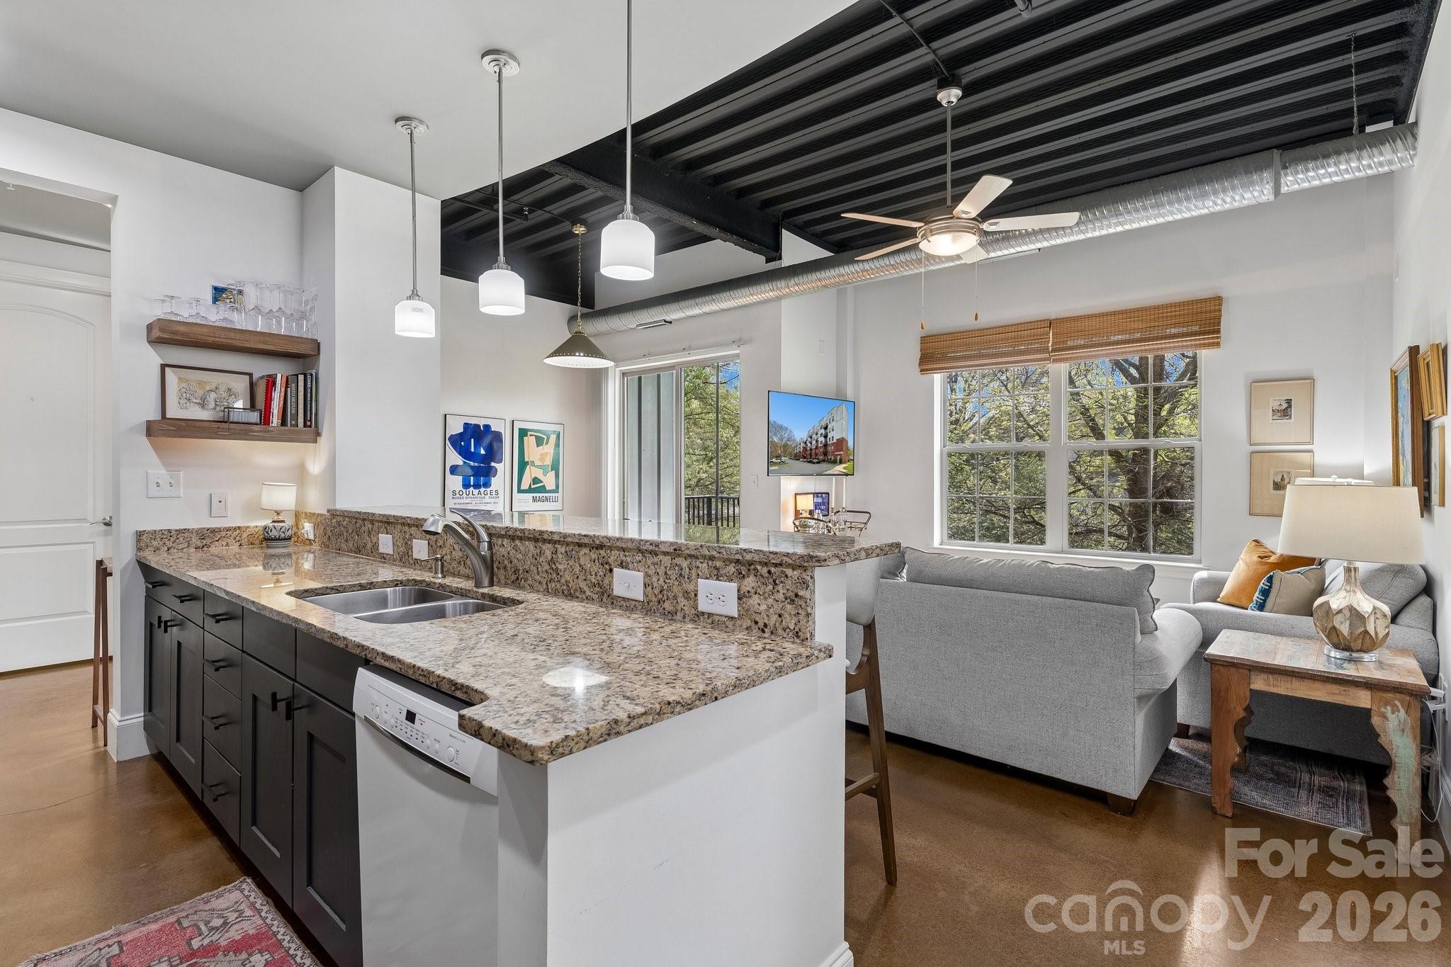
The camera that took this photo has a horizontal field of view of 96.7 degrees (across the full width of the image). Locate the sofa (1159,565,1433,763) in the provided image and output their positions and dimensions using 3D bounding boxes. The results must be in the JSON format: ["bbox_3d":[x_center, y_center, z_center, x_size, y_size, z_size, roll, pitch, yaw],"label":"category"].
[{"bbox_3d":[2.995,0.797,3.446,0.880,0.870,1.580,1,1,40],"label":"sofa"}]

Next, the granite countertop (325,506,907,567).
[{"bbox_3d":[-0.722,0.143,2.276,2.690,0.031,0.345,1,1,39],"label":"granite countertop"}]

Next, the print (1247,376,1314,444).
[{"bbox_3d":[3.530,-0.447,4.095,0.305,0.401,0.025,1,1,40],"label":"print"}]

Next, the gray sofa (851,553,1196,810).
[{"bbox_3d":[1.150,0.785,3.410,2.100,0.940,0.950,0,0,41],"label":"gray sofa"}]

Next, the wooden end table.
[{"bbox_3d":[2.182,0.925,2.407,0.565,0.573,0.590,1,1,43],"label":"wooden end table"}]

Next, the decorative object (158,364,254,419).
[{"bbox_3d":[-2.450,-0.422,3.050,0.025,0.255,0.335,-7,-5,44],"label":"decorative object"}]

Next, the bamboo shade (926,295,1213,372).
[{"bbox_3d":[2.550,-1.110,5.000,2.080,0.335,0.070,0,0,38],"label":"bamboo shade"}]

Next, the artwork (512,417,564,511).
[{"bbox_3d":[-1.780,-0.170,6.150,0.030,0.860,0.570,0,0,42],"label":"artwork"}]

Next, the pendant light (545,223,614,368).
[{"bbox_3d":[-1.196,-1.561,5.288,0.565,1.137,0.565,1,1,40],"label":"pendant light"}]

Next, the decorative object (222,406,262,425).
[{"bbox_3d":[-2.218,-0.305,2.965,0.085,0.067,0.125,1,1,39],"label":"decorative object"}]

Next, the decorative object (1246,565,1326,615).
[{"bbox_3d":[2.863,0.588,3.280,0.430,0.360,0.160,0,12,-9],"label":"decorative object"}]

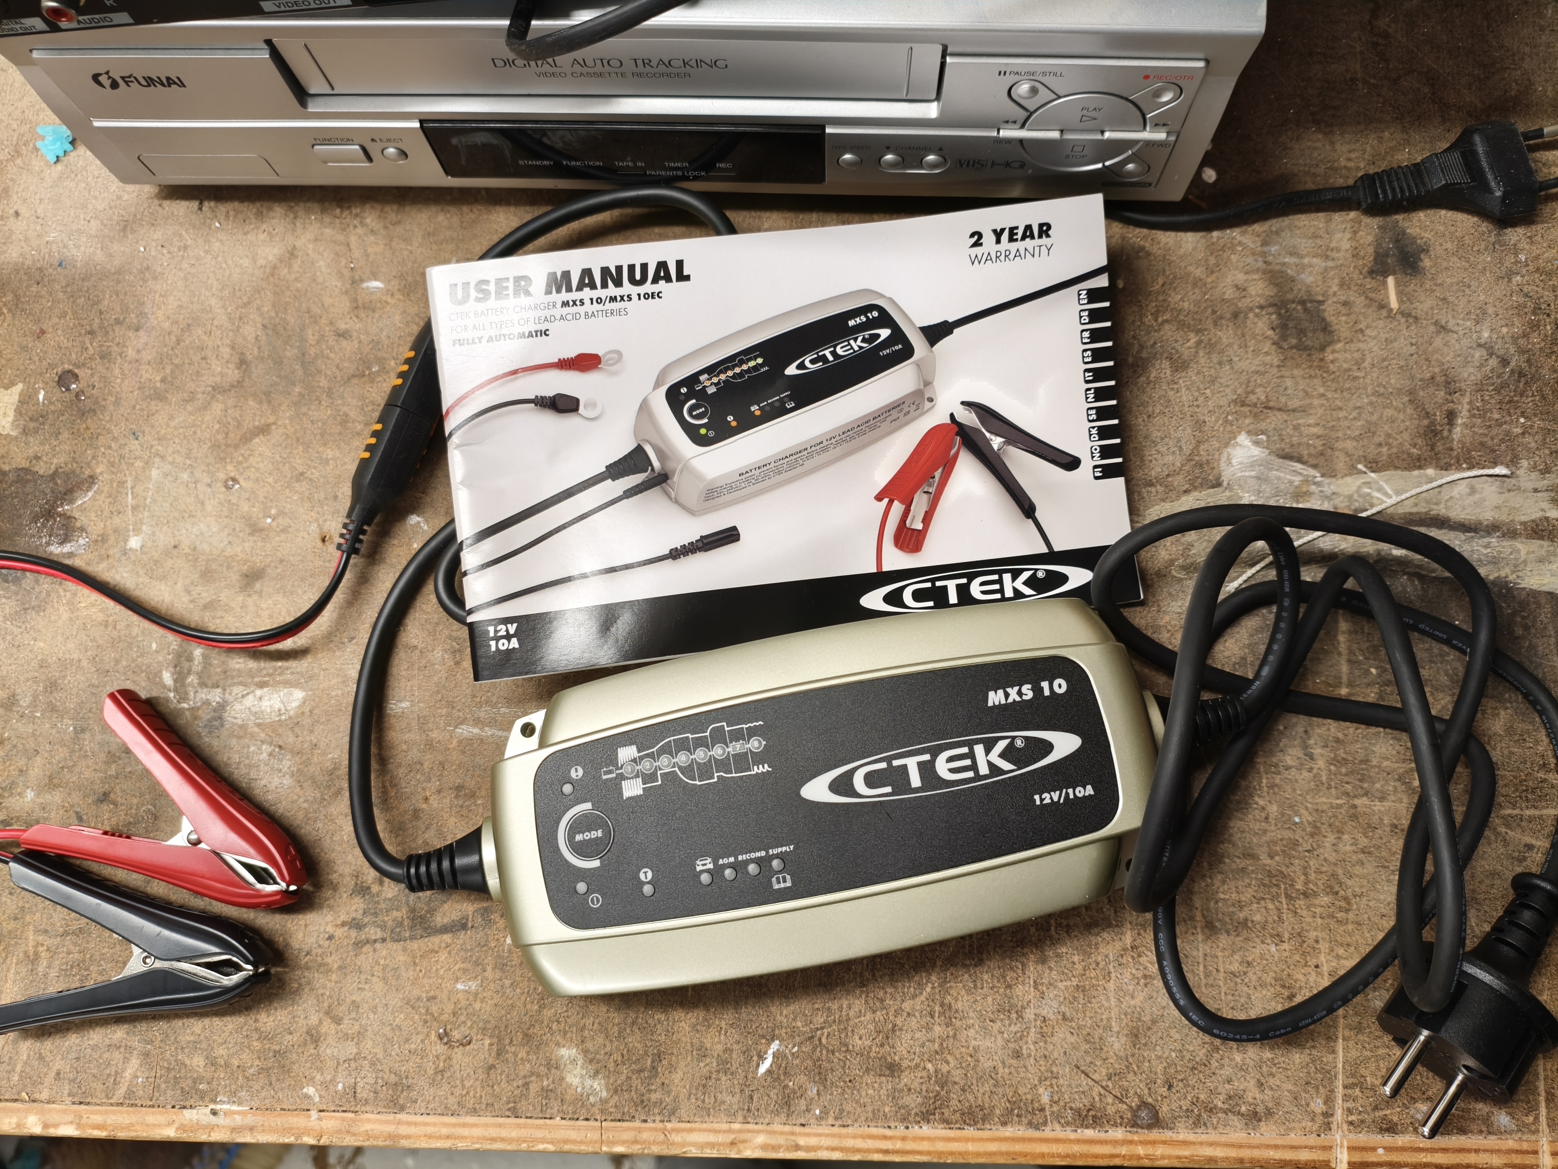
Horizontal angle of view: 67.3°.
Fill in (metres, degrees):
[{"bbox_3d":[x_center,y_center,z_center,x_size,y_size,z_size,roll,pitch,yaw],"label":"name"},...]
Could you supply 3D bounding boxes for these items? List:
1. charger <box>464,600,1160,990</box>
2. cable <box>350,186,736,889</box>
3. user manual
[{"bbox_3d":[0.013,0.060,0.337,0.196,0.050,0.095,-11,82,0],"label":"charger"},{"bbox_3d":[-0.073,-0.016,0.363,0.120,0.025,0.219,0,82,2],"label":"cable"},{"bbox_3d":[0.003,-0.046,0.367,0.210,0.008,0.127,-7,92,-2],"label":"user manual"}]

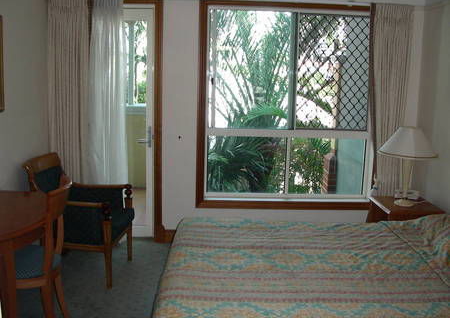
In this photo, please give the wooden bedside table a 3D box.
[{"bbox_3d":[1.566,0.644,4.278,0.524,0.496,0.558,1,10,-1],"label":"wooden bedside table"}]

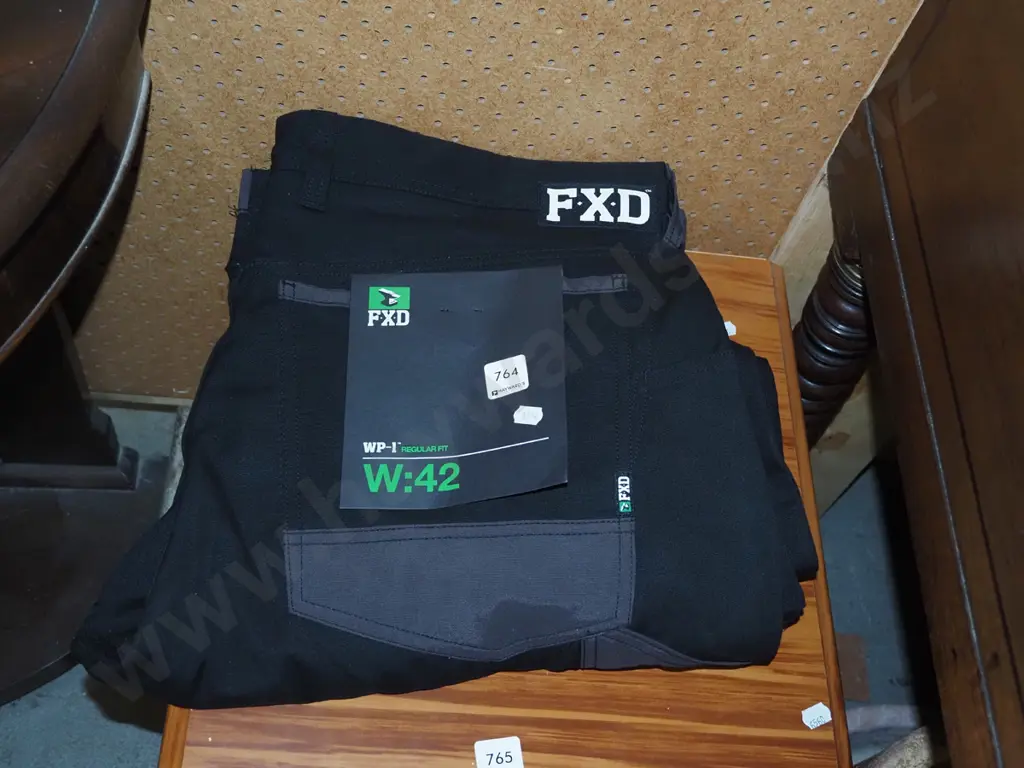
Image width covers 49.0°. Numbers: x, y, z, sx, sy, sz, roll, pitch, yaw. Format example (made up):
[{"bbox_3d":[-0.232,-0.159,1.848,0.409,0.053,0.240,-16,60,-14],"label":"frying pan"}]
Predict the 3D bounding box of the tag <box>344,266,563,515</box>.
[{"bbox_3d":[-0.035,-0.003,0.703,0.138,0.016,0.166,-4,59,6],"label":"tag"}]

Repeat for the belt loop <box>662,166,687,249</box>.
[{"bbox_3d":[0.112,-0.123,0.781,0.010,0.017,0.059,-14,66,34],"label":"belt loop"}]

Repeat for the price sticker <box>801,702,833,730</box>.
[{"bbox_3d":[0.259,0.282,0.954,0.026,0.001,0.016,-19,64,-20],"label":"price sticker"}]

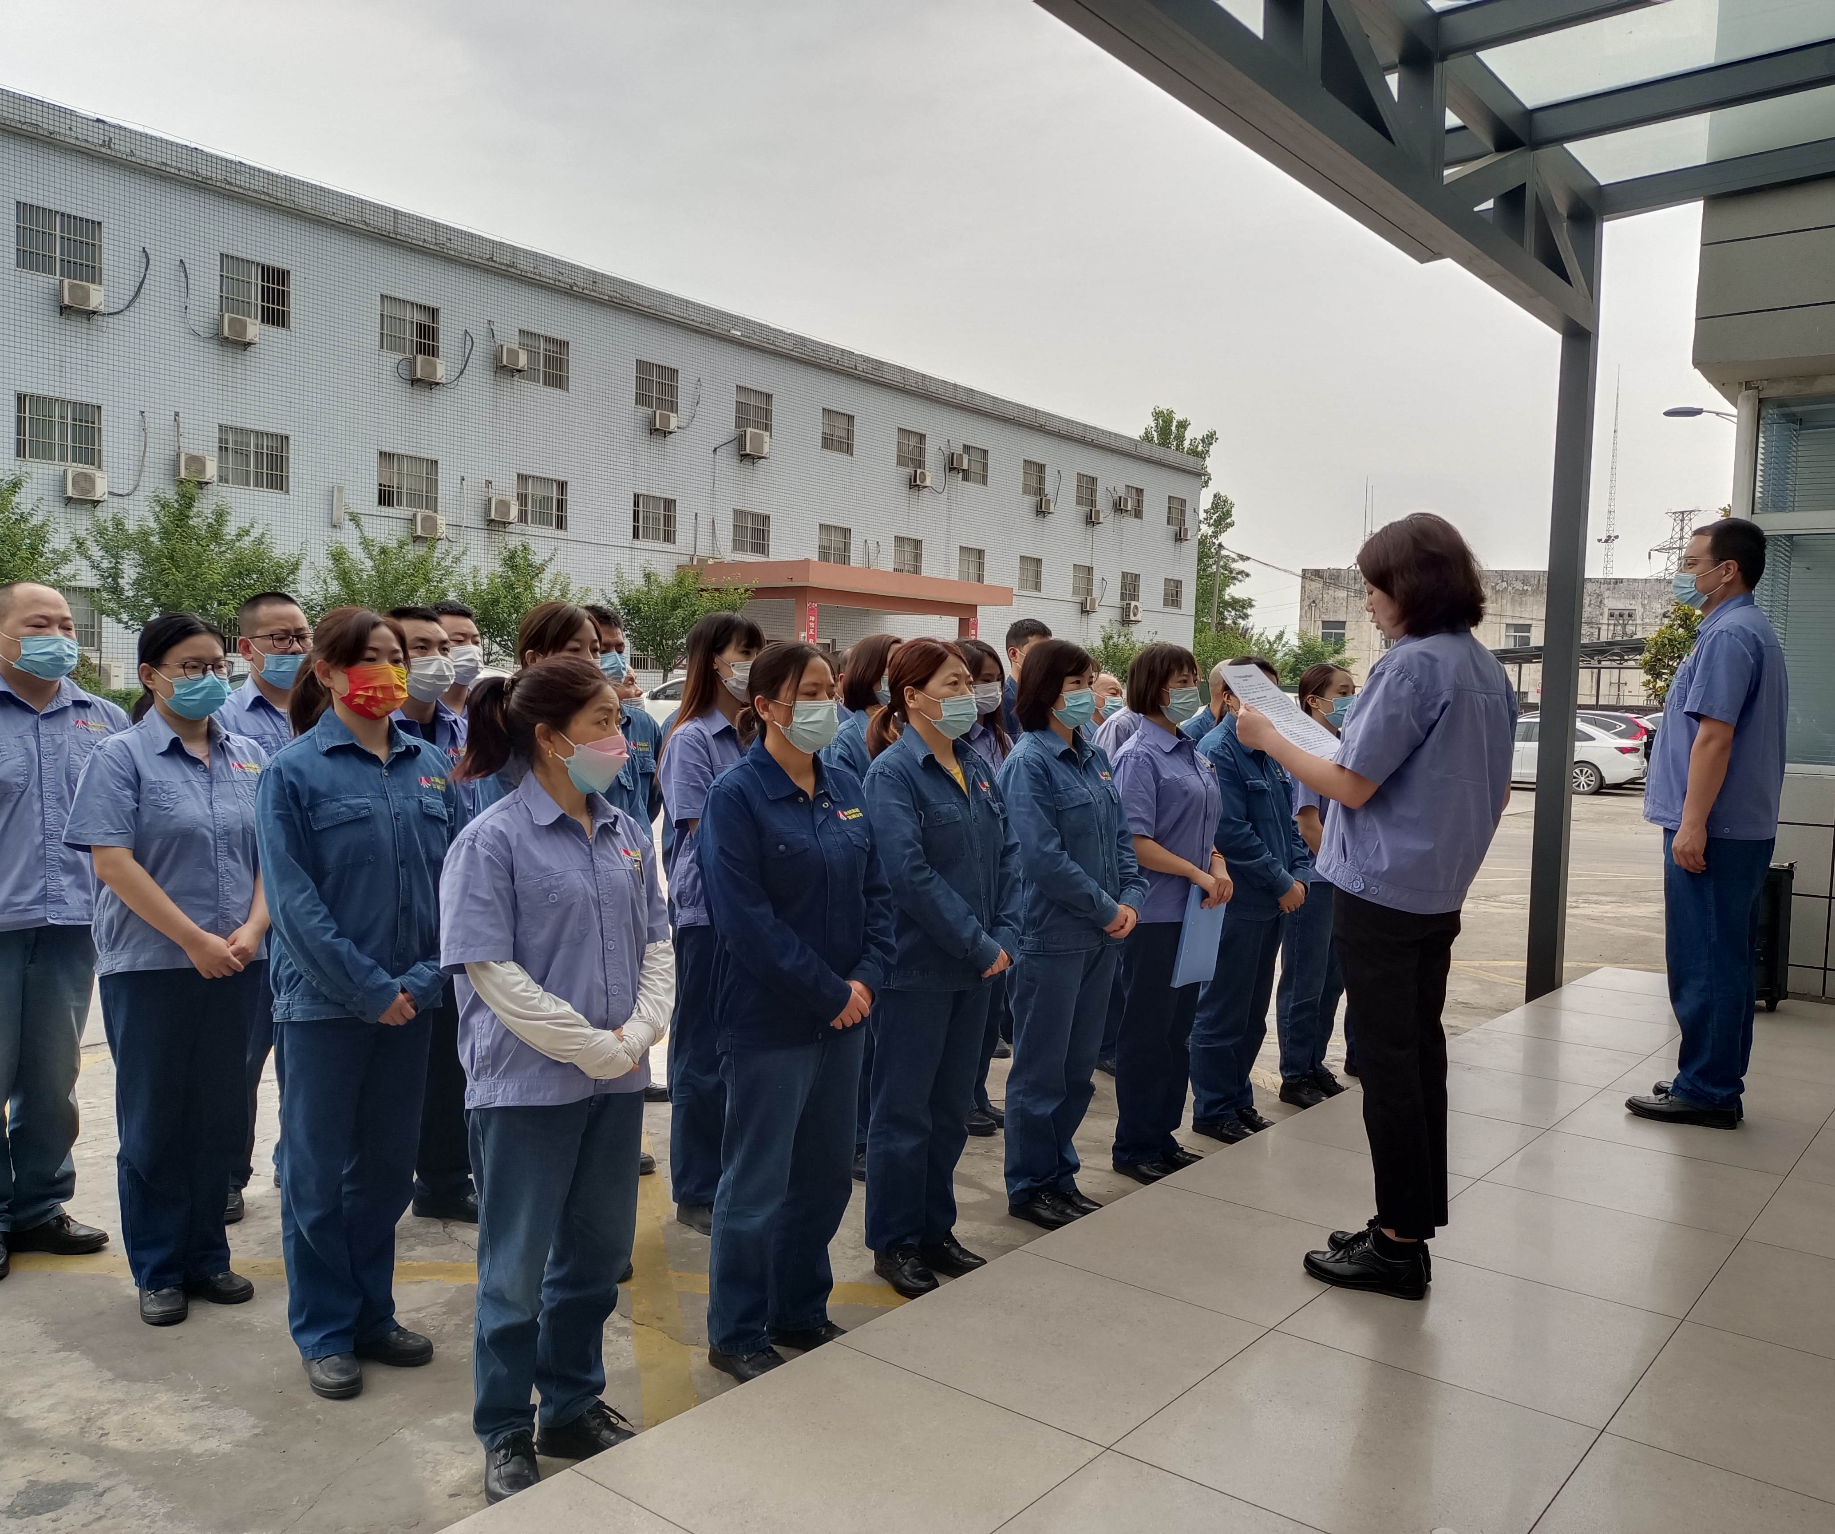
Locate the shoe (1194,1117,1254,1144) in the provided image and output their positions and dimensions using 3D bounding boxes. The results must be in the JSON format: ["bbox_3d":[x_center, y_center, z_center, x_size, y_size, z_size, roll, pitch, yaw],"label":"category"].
[{"bbox_3d":[1.044,1.194,4.972,0.100,0.100,0.260,-1,4,-43],"label":"shoe"}]

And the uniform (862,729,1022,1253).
[{"bbox_3d":[0.055,0.583,3.800,0.350,1.355,0.470,4,4,39],"label":"uniform"}]

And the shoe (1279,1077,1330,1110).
[{"bbox_3d":[1.449,1.194,5.456,0.098,0.100,0.245,-1,3,-37],"label":"shoe"}]

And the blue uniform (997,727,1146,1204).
[{"bbox_3d":[0.426,0.559,4.165,0.330,1.335,0.450,4,4,42],"label":"blue uniform"}]

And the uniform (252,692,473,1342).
[{"bbox_3d":[-1.190,0.569,3.175,0.350,1.375,0.470,4,4,41],"label":"uniform"}]

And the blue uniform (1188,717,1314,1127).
[{"bbox_3d":[1.132,0.529,5.020,0.290,1.380,0.450,4,4,39],"label":"blue uniform"}]

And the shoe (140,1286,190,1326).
[{"bbox_3d":[-1.760,1.205,3.450,0.100,0.100,0.260,0,3,-30],"label":"shoe"}]

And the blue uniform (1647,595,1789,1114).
[{"bbox_3d":[2.355,0.255,4.380,0.330,1.500,0.490,4,4,39],"label":"blue uniform"}]

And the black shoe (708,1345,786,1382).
[{"bbox_3d":[-0.359,1.252,3.200,0.100,0.100,0.260,-1,4,-43],"label":"black shoe"}]

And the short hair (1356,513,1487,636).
[{"bbox_3d":[1.048,-0.402,3.070,0.250,0.240,0.205,-11,-4,32],"label":"short hair"}]

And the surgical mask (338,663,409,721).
[{"bbox_3d":[-1.124,-0.157,3.060,0.080,0.115,0.135,4,4,36],"label":"surgical mask"}]

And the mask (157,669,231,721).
[{"bbox_3d":[-1.650,-0.167,3.377,0.095,0.112,0.145,3,3,21],"label":"mask"}]

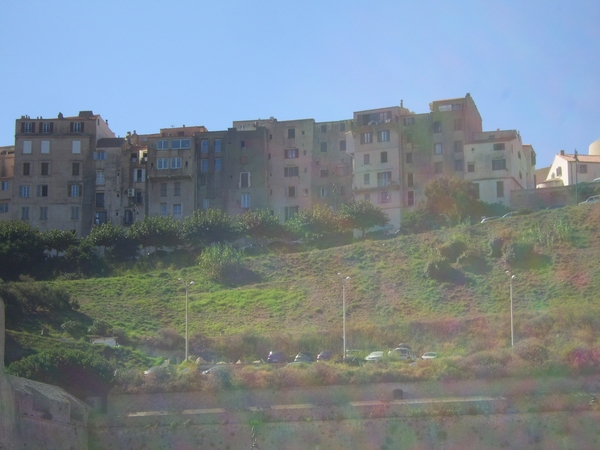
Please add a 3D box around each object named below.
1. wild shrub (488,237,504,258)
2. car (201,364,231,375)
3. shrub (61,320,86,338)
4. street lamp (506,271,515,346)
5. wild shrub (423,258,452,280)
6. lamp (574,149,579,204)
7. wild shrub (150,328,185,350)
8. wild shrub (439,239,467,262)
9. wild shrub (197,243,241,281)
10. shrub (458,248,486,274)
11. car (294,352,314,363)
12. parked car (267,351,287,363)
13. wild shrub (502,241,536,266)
[{"bbox_3d":[26.785,3.067,241.000,2.200,2.900,2.100,0,-7,0],"label":"wild shrub"},{"bbox_3d":[-8.812,15.798,190.000,4.100,1.450,1.750,0,-9,0],"label":"car"},{"bbox_3d":[-28.056,13.006,219.000,3.100,2.400,2.800,0,-7,0],"label":"shrub"},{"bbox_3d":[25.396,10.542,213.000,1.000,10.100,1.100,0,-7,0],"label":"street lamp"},{"bbox_3d":[18.354,5.940,236.000,4.000,2.900,3.600,0,-7,0],"label":"wild shrub"},{"bbox_3d":[39.567,-6.797,253.000,0.550,8.300,0.550,0,-7,0],"label":"lamp"},{"bbox_3d":[-15.513,13.406,207.000,3.900,2.600,3.300,0,-9,0],"label":"wild shrub"},{"bbox_3d":[20.615,3.447,239.000,3.800,3.100,3.600,0,-9,0],"label":"wild shrub"},{"bbox_3d":[-10.675,4.810,233.000,5.600,4.800,5.000,0,-9,0],"label":"wild shrub"},{"bbox_3d":[22.796,4.852,235.000,4.000,3.200,3.700,0,-9,0],"label":"shrub"},{"bbox_3d":[0.448,14.928,198.000,1.750,1.470,4.100,0,-9,0],"label":"car"},{"bbox_3d":[-2.715,14.966,200.000,1.780,1.500,4.200,0,-9,0],"label":"parked car"},{"bbox_3d":[29.661,3.869,240.000,4.200,3.400,3.800,0,-7,0],"label":"wild shrub"}]

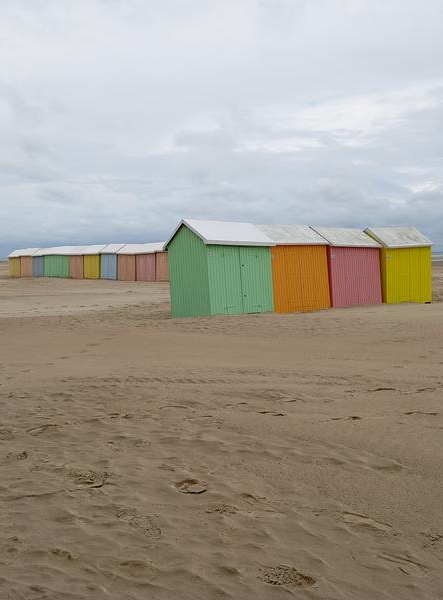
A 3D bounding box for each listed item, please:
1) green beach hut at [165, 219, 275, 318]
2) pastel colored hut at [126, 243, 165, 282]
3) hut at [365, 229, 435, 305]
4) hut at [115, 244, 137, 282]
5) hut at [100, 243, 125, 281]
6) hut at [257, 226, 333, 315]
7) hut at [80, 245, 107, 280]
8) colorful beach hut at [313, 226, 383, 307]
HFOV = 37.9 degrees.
[{"bbox_3d":[-0.004,-0.788,16.116,2.337,2.346,1.608,-3,0,-42],"label":"green beach hut"},{"bbox_3d":[-4.131,-2.368,39.975,1.581,2.339,2.232,-4,5,-41],"label":"pastel colored hut"},{"bbox_3d":[5.404,-1.123,20.512,2.266,2.343,1.559,-5,6,-36],"label":"hut"},{"bbox_3d":[-5.539,-2.461,41.589,1.581,2.339,2.232,-4,5,-41],"label":"hut"},{"bbox_3d":[-6.947,-2.553,43.203,1.581,2.339,2.232,-4,5,-41],"label":"hut"},{"bbox_3d":[1.697,-0.888,17.659,1.595,2.337,2.291,-2,2,45],"label":"hut"},{"bbox_3d":[-8.356,-2.646,44.816,1.581,2.339,2.232,-4,5,-41],"label":"hut"},{"bbox_3d":[3.536,-1.008,19.476,2.299,2.335,1.575,-3,1,-38],"label":"colorful beach hut"}]

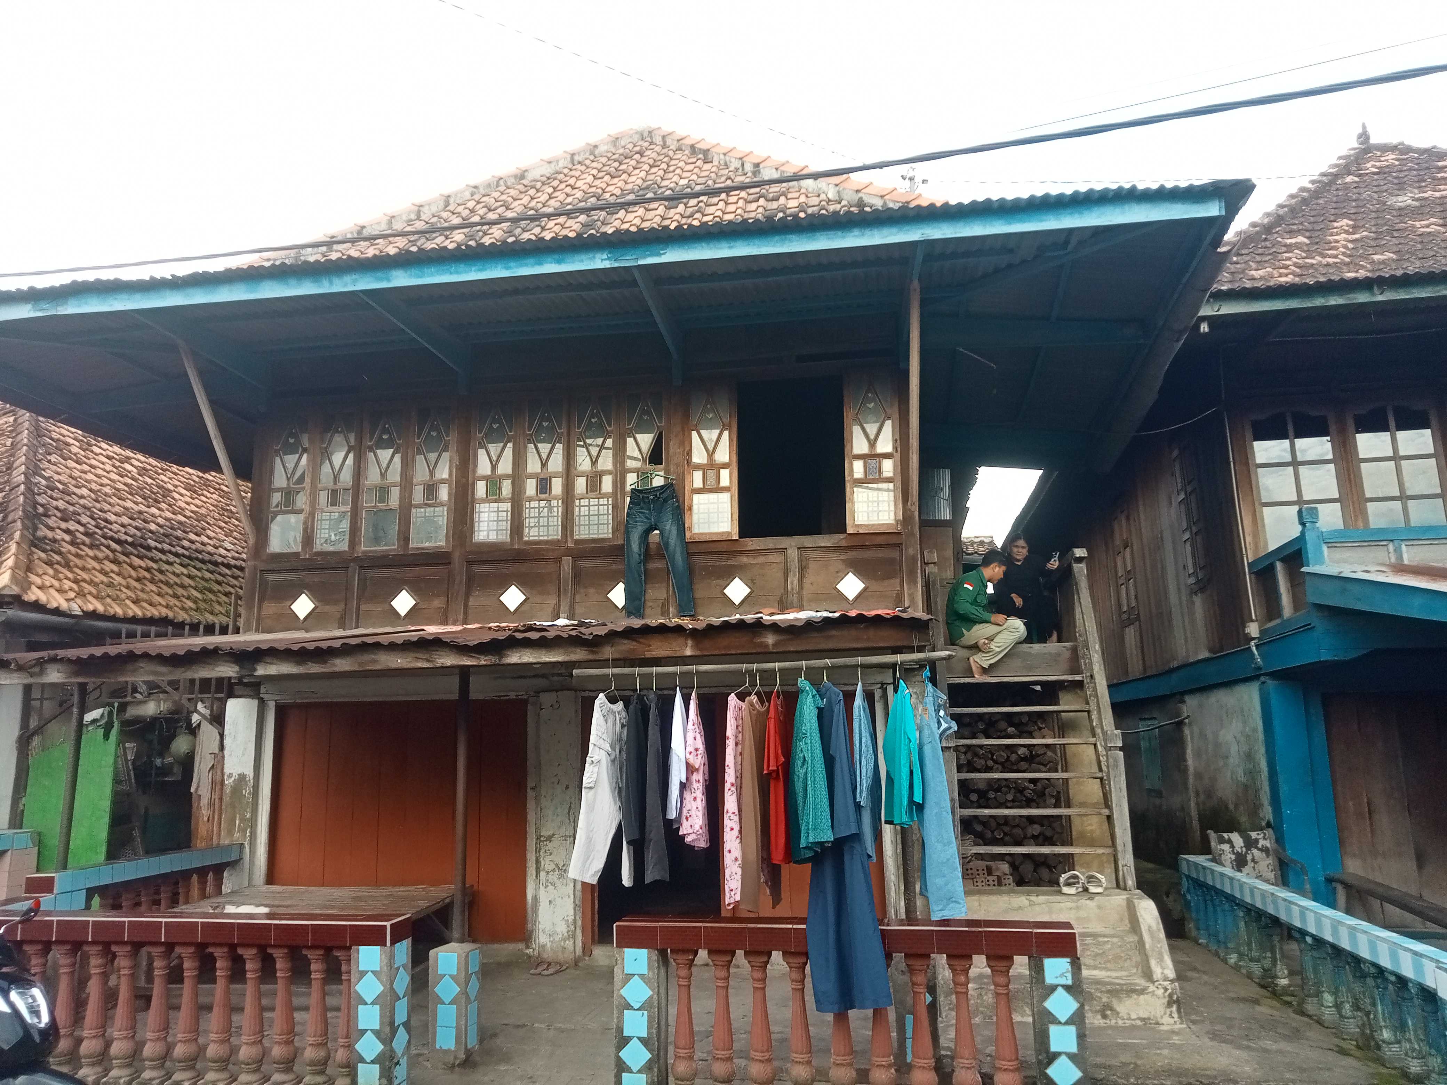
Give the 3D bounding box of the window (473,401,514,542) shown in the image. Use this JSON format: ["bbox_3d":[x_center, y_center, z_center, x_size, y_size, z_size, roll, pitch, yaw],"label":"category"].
[{"bbox_3d":[-1.966,-0.599,10.005,0.385,1.270,0.060,-3,-11,10],"label":"window"}]

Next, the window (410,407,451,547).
[{"bbox_3d":[-2.355,-0.528,9.432,0.360,1.160,0.060,-2,-9,11],"label":"window"}]

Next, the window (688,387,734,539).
[{"bbox_3d":[-0.102,-0.670,9.629,0.420,1.320,0.060,-3,-11,10],"label":"window"}]

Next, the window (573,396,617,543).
[{"bbox_3d":[-1.089,-0.628,9.846,0.385,1.270,0.060,-3,-11,10],"label":"window"}]

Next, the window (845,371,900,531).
[{"bbox_3d":[1.107,-0.679,8.684,0.395,1.200,0.050,-2,-9,11],"label":"window"}]

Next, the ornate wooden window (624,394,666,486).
[{"bbox_3d":[-0.651,-0.646,9.768,0.385,1.270,0.060,-3,-11,10],"label":"ornate wooden window"}]

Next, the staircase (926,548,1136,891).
[{"bbox_3d":[2.109,1.136,8.270,1.200,2.400,1.450,-3,-11,10],"label":"staircase"}]

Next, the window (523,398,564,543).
[{"bbox_3d":[-1.411,-0.581,9.250,0.360,1.170,0.060,-2,-9,11],"label":"window"}]

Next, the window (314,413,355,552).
[{"bbox_3d":[-3.188,-0.491,9.595,0.360,1.170,0.060,-2,-9,11],"label":"window"}]

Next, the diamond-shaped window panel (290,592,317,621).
[{"bbox_3d":[-3.410,0.519,9.504,0.235,0.235,0.030,-2,-9,11],"label":"diamond-shaped window panel"}]

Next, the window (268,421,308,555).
[{"bbox_3d":[-3.849,-0.494,10.337,0.375,1.230,0.060,-3,-11,10],"label":"window"}]

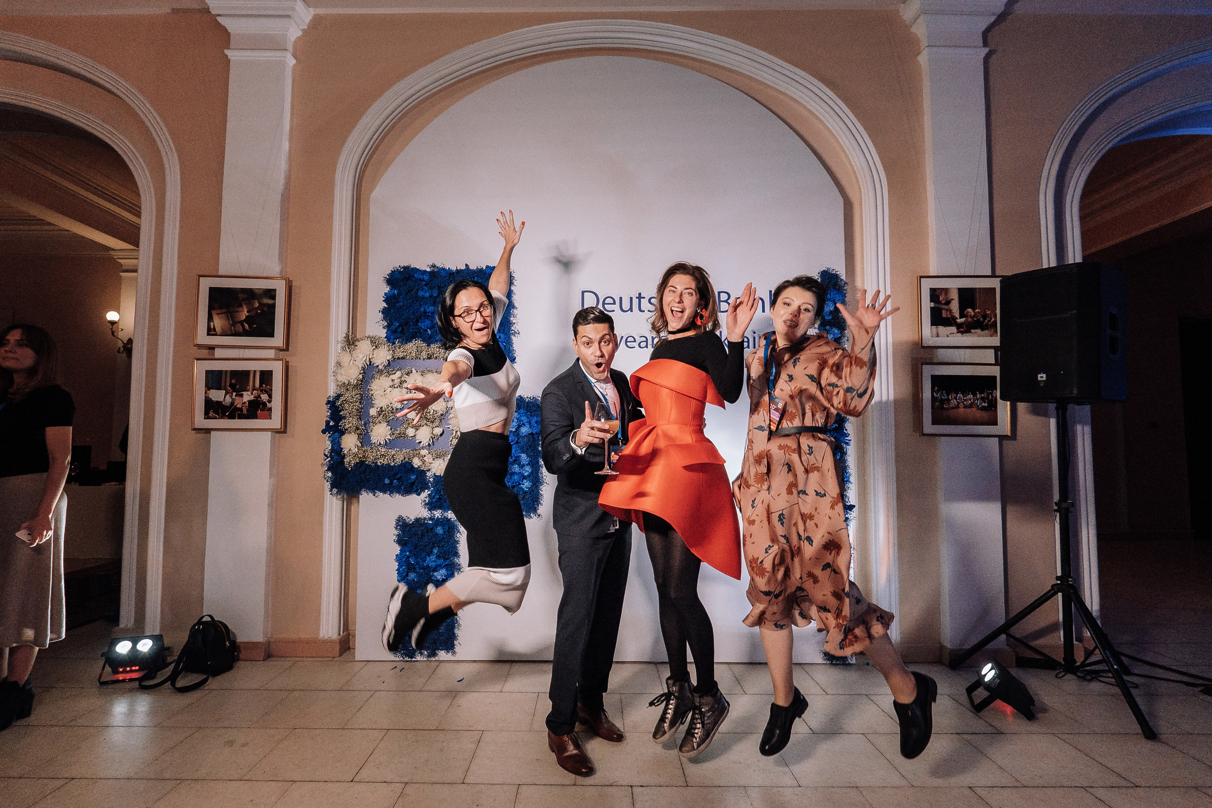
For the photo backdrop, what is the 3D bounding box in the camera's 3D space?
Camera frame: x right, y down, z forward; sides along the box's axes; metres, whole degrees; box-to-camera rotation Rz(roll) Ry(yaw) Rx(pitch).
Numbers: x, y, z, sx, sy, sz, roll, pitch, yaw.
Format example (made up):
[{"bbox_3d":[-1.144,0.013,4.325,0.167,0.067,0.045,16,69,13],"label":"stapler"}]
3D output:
[{"bbox_3d":[0.005,-0.315,2.893,2.750,3.478,0.060,0,-3,0],"label":"photo backdrop"}]

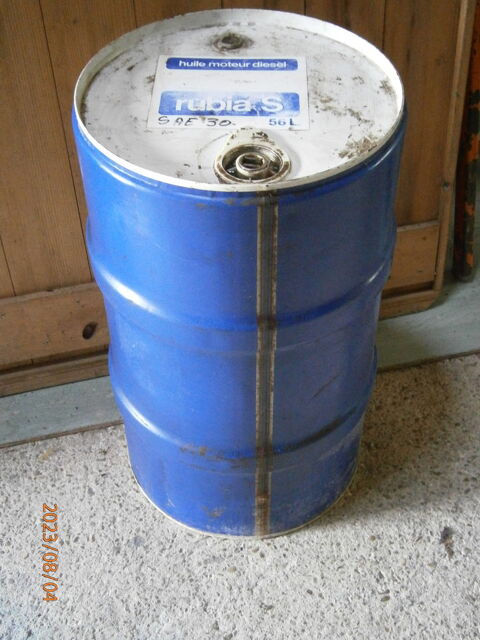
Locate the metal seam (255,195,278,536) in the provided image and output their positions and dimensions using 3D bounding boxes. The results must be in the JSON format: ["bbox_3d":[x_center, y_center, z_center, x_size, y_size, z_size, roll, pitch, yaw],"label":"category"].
[{"bbox_3d":[0.032,0.101,1.087,0.021,0.638,0.016,-6,45,-5],"label":"metal seam"}]

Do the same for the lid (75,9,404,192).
[{"bbox_3d":[0.000,-0.256,0.991,0.372,0.024,0.372,-1,45,1],"label":"lid"}]

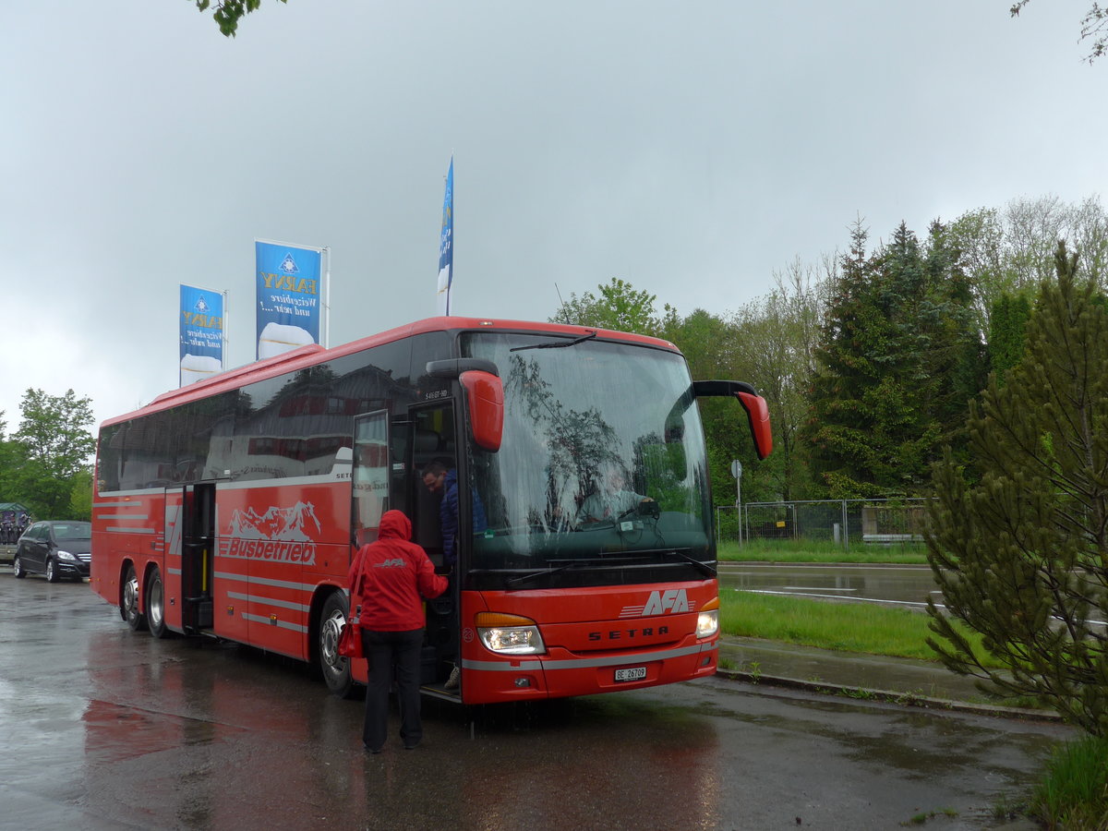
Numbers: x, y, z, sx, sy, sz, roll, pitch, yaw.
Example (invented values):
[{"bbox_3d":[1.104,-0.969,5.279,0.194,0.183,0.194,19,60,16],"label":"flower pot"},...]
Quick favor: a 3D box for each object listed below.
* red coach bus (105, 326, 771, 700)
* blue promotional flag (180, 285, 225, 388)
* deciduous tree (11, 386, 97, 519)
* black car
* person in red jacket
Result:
[{"bbox_3d":[-3.121,1.129,13.858,2.700,3.600,13.100,2,-6,-35],"label":"red coach bus"},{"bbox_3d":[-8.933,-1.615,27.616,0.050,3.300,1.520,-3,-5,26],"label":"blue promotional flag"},{"bbox_3d":[-22.000,2.366,48.156,4.200,7.300,4.200,-1,-5,0],"label":"deciduous tree"},{"bbox_3d":[-13.282,3.648,29.704,1.780,1.600,4.270,3,-6,-42],"label":"black car"},{"bbox_3d":[-1.132,1.563,8.019,0.700,1.720,0.500,-1,-5,0],"label":"person in red jacket"}]

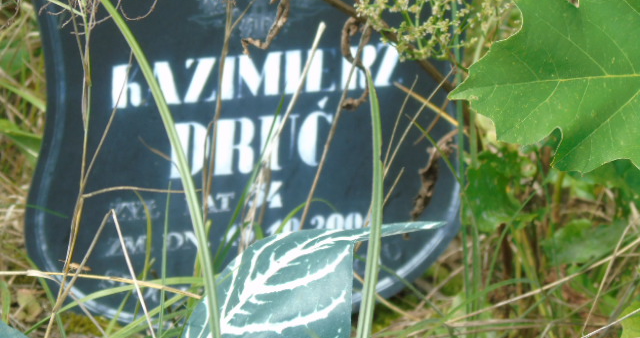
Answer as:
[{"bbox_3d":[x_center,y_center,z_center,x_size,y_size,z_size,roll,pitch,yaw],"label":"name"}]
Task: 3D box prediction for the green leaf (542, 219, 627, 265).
[{"bbox_3d":[0.152,0.042,2.950,0.049,0.018,0.034,0,20,0],"label":"green leaf"}]

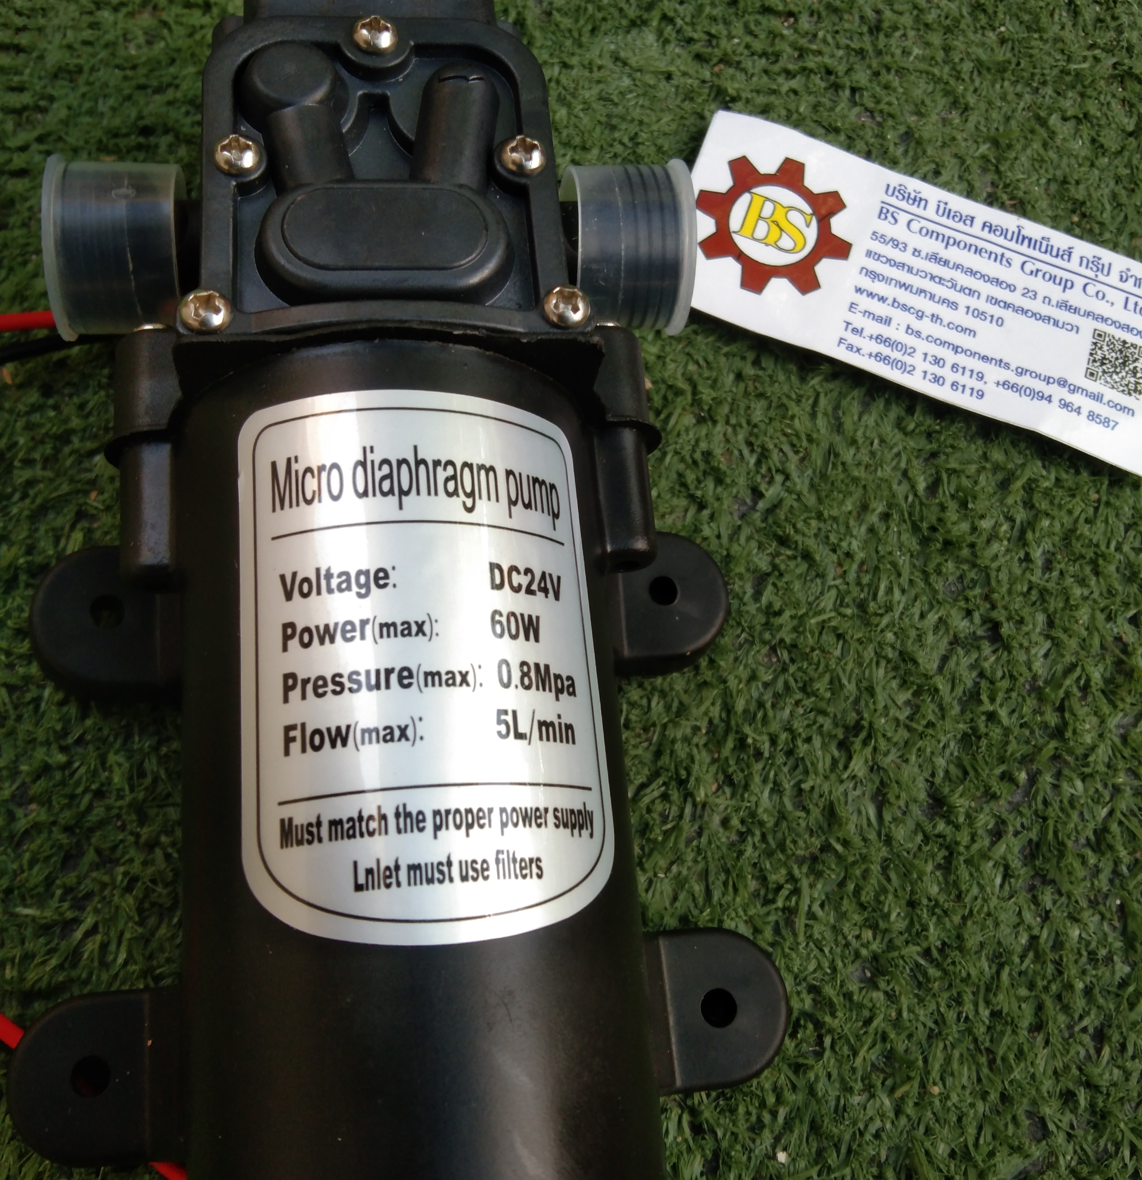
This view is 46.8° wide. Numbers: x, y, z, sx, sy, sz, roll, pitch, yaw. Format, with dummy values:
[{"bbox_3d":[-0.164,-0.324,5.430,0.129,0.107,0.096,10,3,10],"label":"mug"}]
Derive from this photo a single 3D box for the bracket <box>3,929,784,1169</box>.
[{"bbox_3d":[-0.019,0.055,0.162,0.094,0.017,0.019,-3,73,-9],"label":"bracket"}]

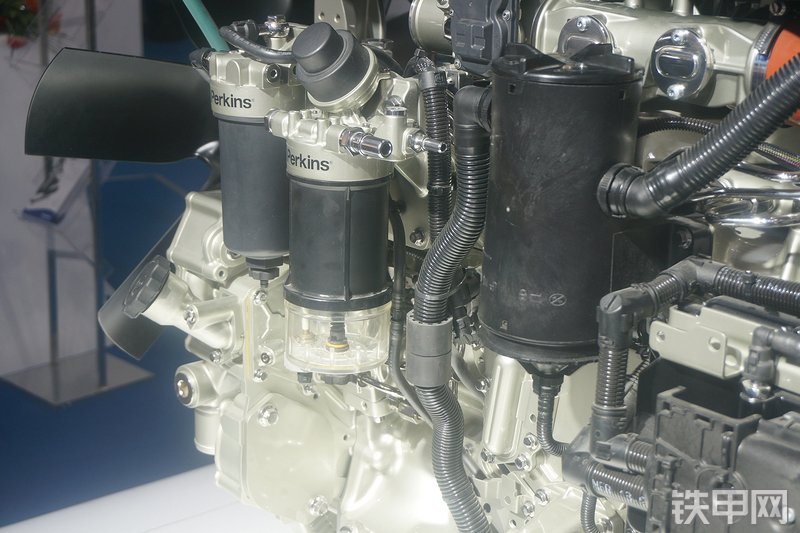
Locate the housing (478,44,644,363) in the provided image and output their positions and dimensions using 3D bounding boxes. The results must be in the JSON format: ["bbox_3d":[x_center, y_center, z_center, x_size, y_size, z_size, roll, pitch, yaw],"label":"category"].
[{"bbox_3d":[0.144,-0.062,1.151,0.138,0.258,0.138,1,15,0],"label":"housing"}]

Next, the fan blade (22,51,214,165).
[{"bbox_3d":[-0.353,-0.198,1.668,0.245,0.152,0.045,3,38,-41],"label":"fan blade"}]

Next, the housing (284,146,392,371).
[{"bbox_3d":[-0.059,-0.014,1.221,0.105,0.215,0.105,1,15,0],"label":"housing"}]

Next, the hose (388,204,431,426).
[{"bbox_3d":[0.009,0.053,1.271,0.043,0.223,0.045,1,15,0],"label":"hose"}]

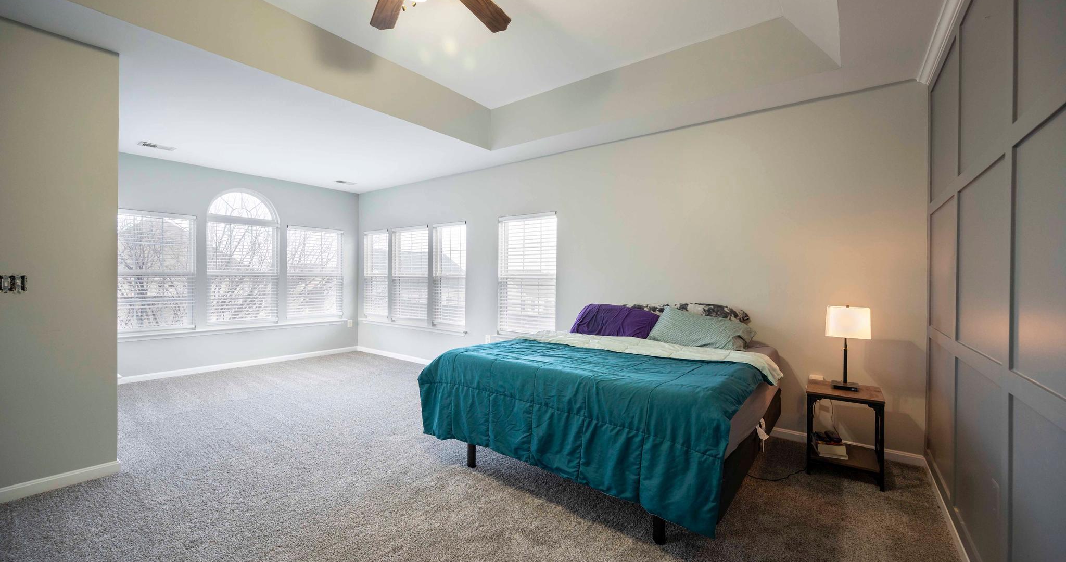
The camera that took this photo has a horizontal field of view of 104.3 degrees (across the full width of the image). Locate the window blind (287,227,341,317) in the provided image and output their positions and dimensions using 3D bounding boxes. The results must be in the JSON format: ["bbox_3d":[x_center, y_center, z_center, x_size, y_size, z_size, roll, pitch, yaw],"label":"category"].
[{"bbox_3d":[-3.497,-0.118,6.718,0.060,1.454,0.888,1,0,37],"label":"window blind"}]

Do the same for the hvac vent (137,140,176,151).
[{"bbox_3d":[-4.186,-1.504,4.626,0.175,0.019,0.299,1,1,37],"label":"hvac vent"}]

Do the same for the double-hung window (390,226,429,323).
[{"bbox_3d":[-1.916,-0.085,6.463,0.897,1.487,0.100,1,0,37],"label":"double-hung window"}]

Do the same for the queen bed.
[{"bbox_3d":[0.612,0.748,3.086,1.970,1.066,2.080,1,1,37],"label":"queen bed"}]

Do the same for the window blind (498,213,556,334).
[{"bbox_3d":[-0.088,-0.061,5.060,0.893,1.483,0.060,1,0,37],"label":"window blind"}]

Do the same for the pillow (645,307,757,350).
[{"bbox_3d":[1.401,0.375,3.430,0.740,0.190,0.430,5,41,41],"label":"pillow"}]

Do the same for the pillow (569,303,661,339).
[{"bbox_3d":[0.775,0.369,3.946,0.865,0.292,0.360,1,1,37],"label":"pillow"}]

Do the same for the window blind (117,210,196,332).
[{"bbox_3d":[-4.706,-0.107,5.109,0.060,1.488,0.884,1,1,37],"label":"window blind"}]

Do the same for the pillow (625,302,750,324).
[{"bbox_3d":[1.382,0.363,3.720,1.020,0.400,0.190,1,-32,37],"label":"pillow"}]

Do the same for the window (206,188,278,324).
[{"bbox_3d":[-4.119,-0.343,5.909,0.100,1.931,0.894,1,1,37],"label":"window"}]

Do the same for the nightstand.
[{"bbox_3d":[2.148,1.032,2.872,0.410,0.557,0.430,1,0,37],"label":"nightstand"}]

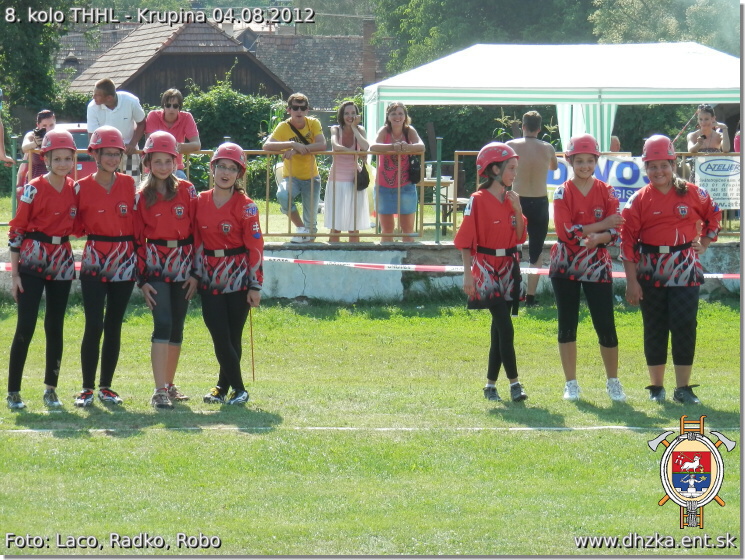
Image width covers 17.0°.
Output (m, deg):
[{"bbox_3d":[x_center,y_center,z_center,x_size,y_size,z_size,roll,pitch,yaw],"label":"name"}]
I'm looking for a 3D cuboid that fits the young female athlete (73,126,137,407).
[{"bbox_3d":[-1.608,-0.078,15.050,0.470,1.683,0.340,0,4,-7],"label":"young female athlete"}]

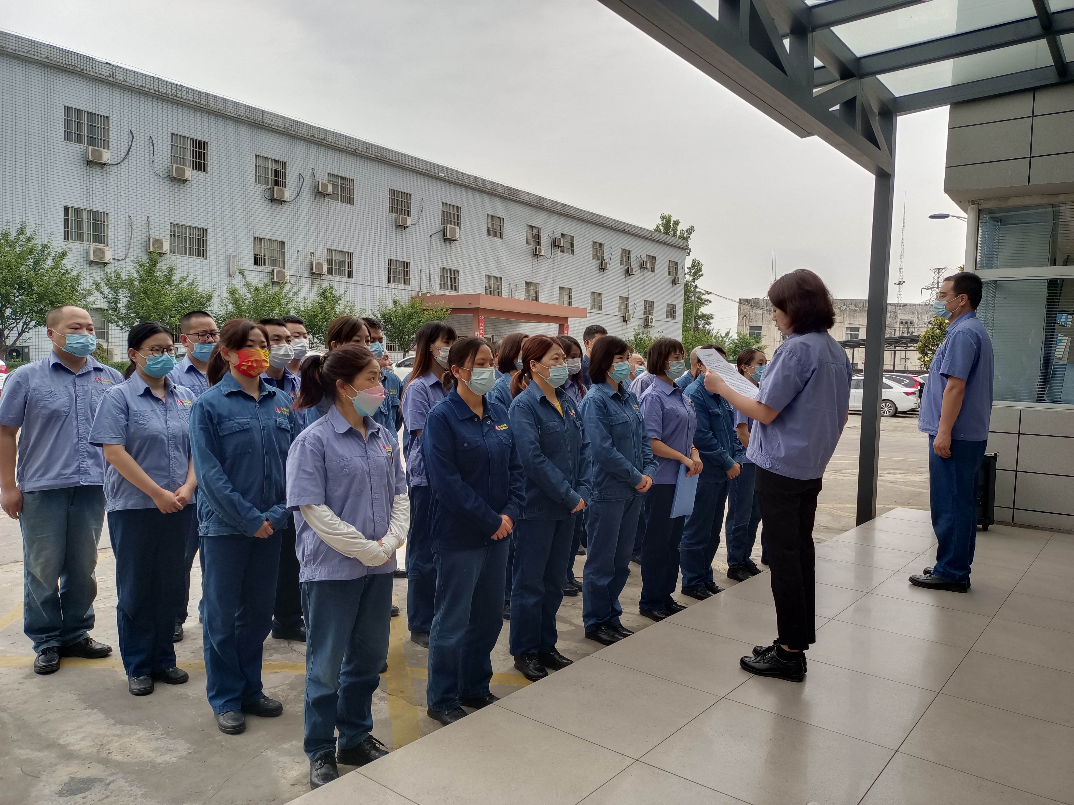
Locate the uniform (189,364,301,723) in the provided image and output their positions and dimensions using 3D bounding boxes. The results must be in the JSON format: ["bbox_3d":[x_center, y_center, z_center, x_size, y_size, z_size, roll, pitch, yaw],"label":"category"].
[{"bbox_3d":[-1.190,0.569,3.175,0.350,1.375,0.470,4,4,41],"label":"uniform"}]

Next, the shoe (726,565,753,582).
[{"bbox_3d":[1.449,1.194,5.456,0.098,0.100,0.245,-1,3,-37],"label":"shoe"}]

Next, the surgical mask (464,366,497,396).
[{"bbox_3d":[-0.226,-0.087,3.090,0.080,0.115,0.135,4,4,40],"label":"surgical mask"}]

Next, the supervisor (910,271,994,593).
[{"bbox_3d":[2.420,0.156,4.437,0.380,1.790,0.500,4,4,39],"label":"supervisor"}]

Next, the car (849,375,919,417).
[{"bbox_3d":[12.380,-0.285,30.666,4.650,1.470,1.800,4,3,39],"label":"car"}]

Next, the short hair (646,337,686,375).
[{"bbox_3d":[0.780,-0.281,4.680,0.225,0.235,0.195,4,4,42],"label":"short hair"}]

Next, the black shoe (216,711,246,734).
[{"bbox_3d":[-1.250,1.232,3.125,0.100,0.100,0.255,0,3,-32],"label":"black shoe"}]

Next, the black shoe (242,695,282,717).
[{"bbox_3d":[-1.176,1.230,3.228,0.260,0.100,0.100,2,3,17],"label":"black shoe"}]

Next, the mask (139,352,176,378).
[{"bbox_3d":[-1.650,-0.167,3.377,0.095,0.112,0.145,3,3,21],"label":"mask"}]

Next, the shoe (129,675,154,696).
[{"bbox_3d":[-1.760,1.205,3.450,0.100,0.100,0.260,0,3,-30],"label":"shoe"}]

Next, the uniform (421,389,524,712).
[{"bbox_3d":[-0.275,0.605,3.250,0.350,1.330,0.480,4,4,40],"label":"uniform"}]

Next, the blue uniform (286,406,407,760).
[{"bbox_3d":[-0.673,0.635,2.779,0.280,1.255,0.450,4,4,42],"label":"blue uniform"}]

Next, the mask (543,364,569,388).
[{"bbox_3d":[0.087,-0.128,3.745,0.090,0.120,0.150,4,4,40],"label":"mask"}]

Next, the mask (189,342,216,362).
[{"bbox_3d":[-1.765,-0.267,4.110,0.085,0.105,0.150,4,4,41],"label":"mask"}]

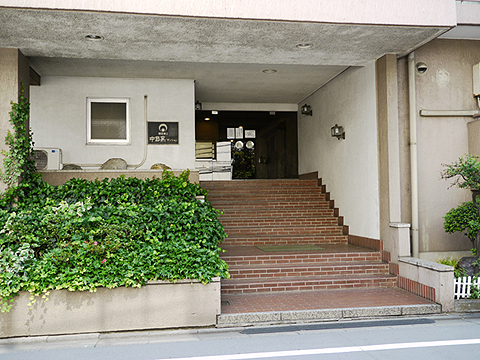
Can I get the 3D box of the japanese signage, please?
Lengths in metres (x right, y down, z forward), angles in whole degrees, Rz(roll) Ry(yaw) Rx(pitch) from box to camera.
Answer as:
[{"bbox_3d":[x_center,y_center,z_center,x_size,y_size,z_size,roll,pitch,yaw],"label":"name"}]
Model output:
[{"bbox_3d":[-1.725,-1.052,11.271,0.681,0.517,0.040,0,-2,-9],"label":"japanese signage"}]

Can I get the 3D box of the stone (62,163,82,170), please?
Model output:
[{"bbox_3d":[-3.481,-0.227,10.387,0.406,0.199,0.340,0,-2,-9],"label":"stone"}]

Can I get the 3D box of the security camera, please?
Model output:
[{"bbox_3d":[3.346,-2.045,9.166,0.215,0.220,0.120,0,-2,-9],"label":"security camera"}]

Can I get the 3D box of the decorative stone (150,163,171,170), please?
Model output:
[{"bbox_3d":[-1.683,-0.241,10.662,0.437,0.215,0.340,0,-2,-9],"label":"decorative stone"}]

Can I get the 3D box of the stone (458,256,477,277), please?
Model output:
[{"bbox_3d":[3.756,1.460,8.140,0.328,0.406,0.320,0,-2,-9],"label":"stone"}]

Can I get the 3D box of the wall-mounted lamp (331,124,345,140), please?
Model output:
[{"bbox_3d":[2.135,-1.035,10.878,0.290,0.341,0.250,0,-2,-9],"label":"wall-mounted lamp"}]

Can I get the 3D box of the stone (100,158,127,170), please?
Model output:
[{"bbox_3d":[-2.657,-0.292,10.515,0.554,0.323,0.420,0,-2,-9],"label":"stone"}]

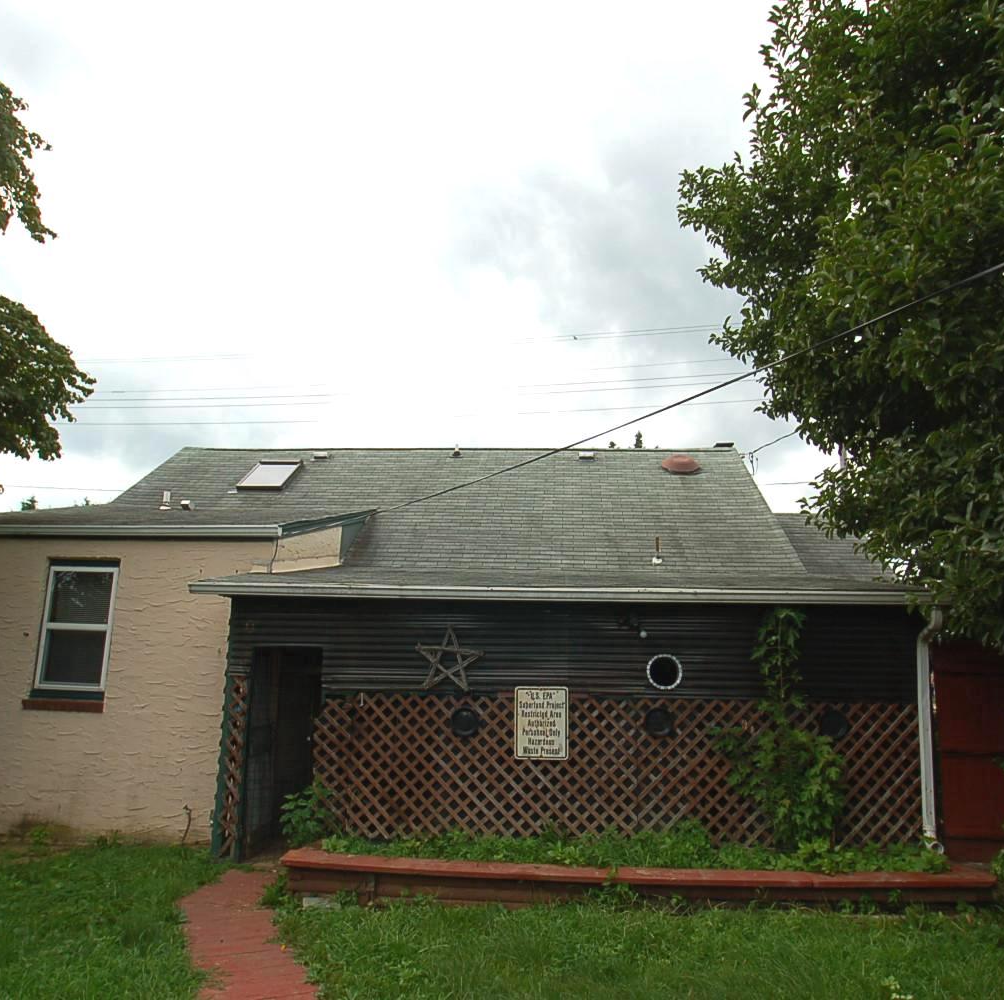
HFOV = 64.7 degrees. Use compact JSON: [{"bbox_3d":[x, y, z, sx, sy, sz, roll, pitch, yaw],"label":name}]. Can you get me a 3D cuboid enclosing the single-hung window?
[{"bbox_3d":[-4.462,1.351,8.375,0.740,1.275,0.100,1,-12,2],"label":"single-hung window"}]

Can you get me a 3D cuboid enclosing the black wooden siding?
[{"bbox_3d":[0.594,1.323,7.116,6.150,0.860,0.100,1,-12,2],"label":"black wooden siding"}]

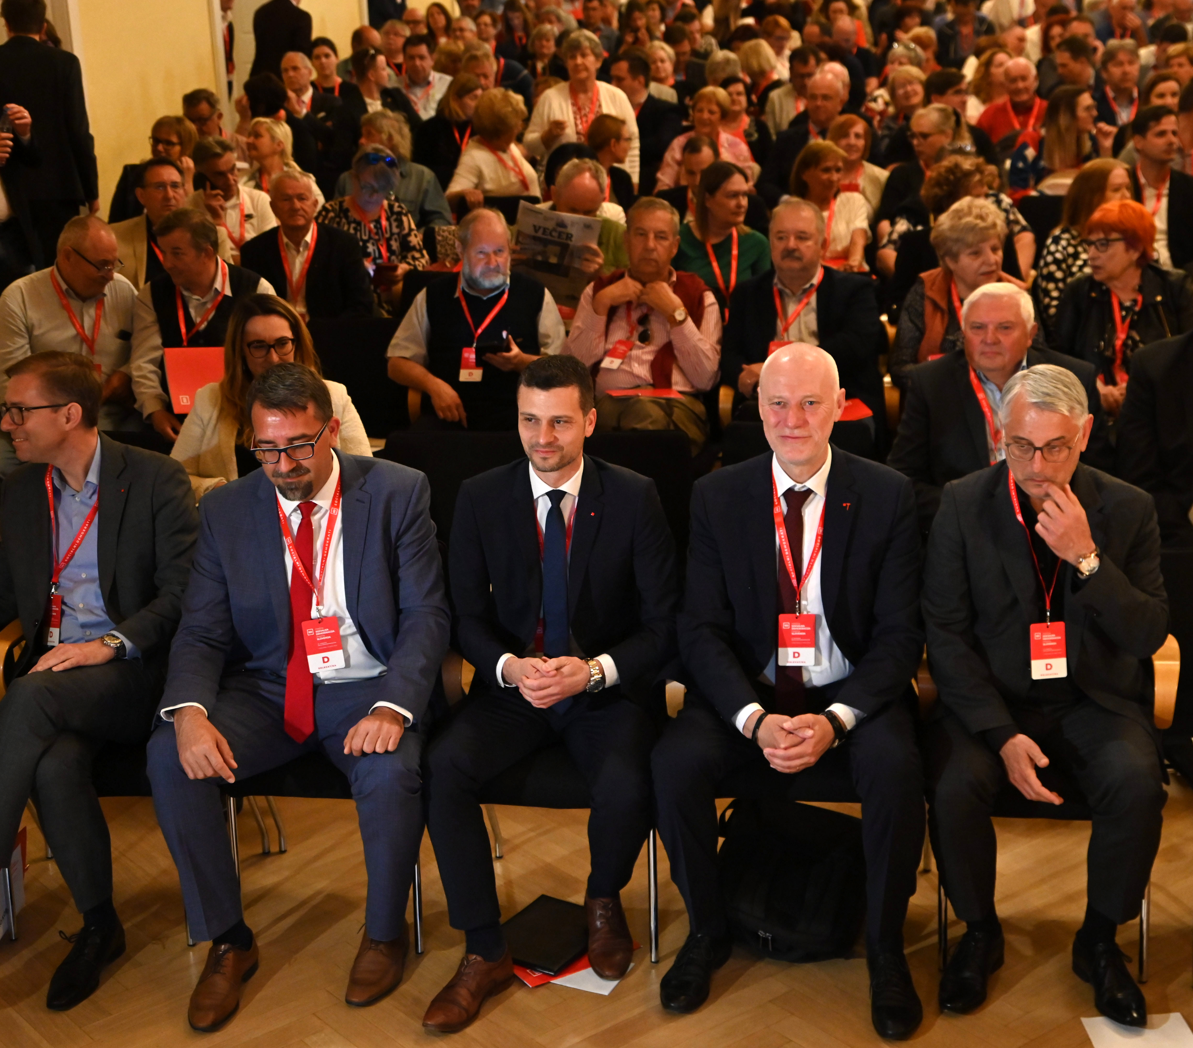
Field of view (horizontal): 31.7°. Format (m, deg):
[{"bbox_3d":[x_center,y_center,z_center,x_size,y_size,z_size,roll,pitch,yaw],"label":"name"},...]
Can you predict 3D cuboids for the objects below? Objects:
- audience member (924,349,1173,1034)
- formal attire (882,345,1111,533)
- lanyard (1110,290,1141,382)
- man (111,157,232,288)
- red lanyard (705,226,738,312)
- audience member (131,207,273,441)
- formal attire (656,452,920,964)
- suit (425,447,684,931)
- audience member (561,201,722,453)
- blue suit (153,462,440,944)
[{"bbox_3d":[0.955,0.340,4.433,0.540,1.300,0.740,1,17,6],"label":"audience member"},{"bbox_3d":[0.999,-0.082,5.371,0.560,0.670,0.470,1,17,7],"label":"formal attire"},{"bbox_3d":[1.525,-0.544,6.048,0.110,0.290,0.130,6,19,24],"label":"lanyard"},{"bbox_3d":[-1.489,-0.633,7.418,0.540,1.300,0.720,0,18,7],"label":"man"},{"bbox_3d":[0.466,-0.919,7.695,0.130,0.350,0.130,0,17,4],"label":"red lanyard"},{"bbox_3d":[-1.237,-0.269,6.351,0.530,1.270,0.780,2,18,11],"label":"audience member"},{"bbox_3d":[0.399,0.351,4.289,0.560,0.980,0.620,0,18,8],"label":"formal attire"},{"bbox_3d":[-0.074,0.365,4.572,0.520,1.000,0.660,1,17,5],"label":"suit"},{"bbox_3d":[0.155,-0.334,6.618,0.550,1.320,0.820,0,17,4],"label":"audience member"},{"bbox_3d":[-0.614,0.361,4.631,0.590,0.990,0.660,1,17,5],"label":"blue suit"}]

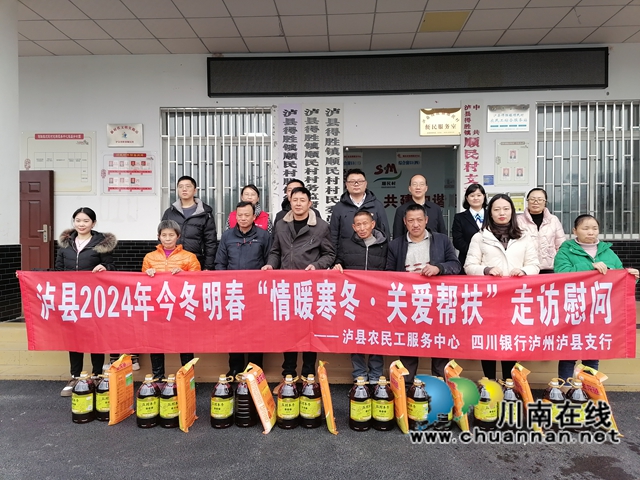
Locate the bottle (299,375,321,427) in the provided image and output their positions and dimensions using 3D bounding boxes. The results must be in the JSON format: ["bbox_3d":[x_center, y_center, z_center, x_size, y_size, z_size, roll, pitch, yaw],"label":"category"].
[{"bbox_3d":[-0.066,1.133,3.534,0.153,0.349,0.153,0,1,0],"label":"bottle"}]

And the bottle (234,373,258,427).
[{"bbox_3d":[-0.505,1.094,3.430,0.155,0.340,0.150,0,0,-8],"label":"bottle"}]

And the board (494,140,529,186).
[{"bbox_3d":[2.738,-1.098,7.100,0.490,0.660,0.020,0,0,4],"label":"board"}]

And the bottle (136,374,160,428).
[{"bbox_3d":[-1.180,1.098,3.440,0.155,0.340,0.150,0,0,-19],"label":"bottle"}]

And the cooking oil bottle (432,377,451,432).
[{"bbox_3d":[0.839,1.108,3.410,0.155,0.340,0.150,0,0,14],"label":"cooking oil bottle"}]

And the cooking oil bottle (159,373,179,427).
[{"bbox_3d":[-1.023,1.098,3.440,0.155,0.340,0.150,0,0,-25],"label":"cooking oil bottle"}]

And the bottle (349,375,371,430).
[{"bbox_3d":[0.286,1.133,3.484,0.153,0.349,0.153,0,1,0],"label":"bottle"}]

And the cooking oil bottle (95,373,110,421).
[{"bbox_3d":[-1.484,1.091,3.480,0.155,0.340,0.150,0,0,-23],"label":"cooking oil bottle"}]

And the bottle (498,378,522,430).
[{"bbox_3d":[1.295,1.115,3.400,0.155,0.340,0.150,0,0,11],"label":"bottle"}]

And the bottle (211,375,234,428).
[{"bbox_3d":[-0.668,1.097,3.430,0.155,0.340,0.150,0,0,14],"label":"bottle"}]

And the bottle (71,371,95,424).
[{"bbox_3d":[-1.647,1.087,3.480,0.155,0.340,0.150,0,0,10],"label":"bottle"}]

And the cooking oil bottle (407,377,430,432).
[{"bbox_3d":[0.676,1.113,3.410,0.155,0.340,0.150,0,0,41],"label":"cooking oil bottle"}]

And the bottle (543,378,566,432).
[{"bbox_3d":[1.628,1.132,3.456,0.153,0.349,0.153,0,1,10],"label":"bottle"}]

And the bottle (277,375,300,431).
[{"bbox_3d":[-0.223,1.133,3.525,0.153,0.349,0.153,0,1,-4],"label":"bottle"}]

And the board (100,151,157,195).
[{"bbox_3d":[-2.952,-1.025,7.699,0.872,0.675,0.025,0,1,3],"label":"board"}]

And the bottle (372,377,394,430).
[{"bbox_3d":[0.441,1.133,3.486,0.153,0.349,0.153,0,1,7],"label":"bottle"}]

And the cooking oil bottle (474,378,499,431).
[{"bbox_3d":[1.155,1.132,3.475,0.153,0.349,0.153,0,1,-12],"label":"cooking oil bottle"}]

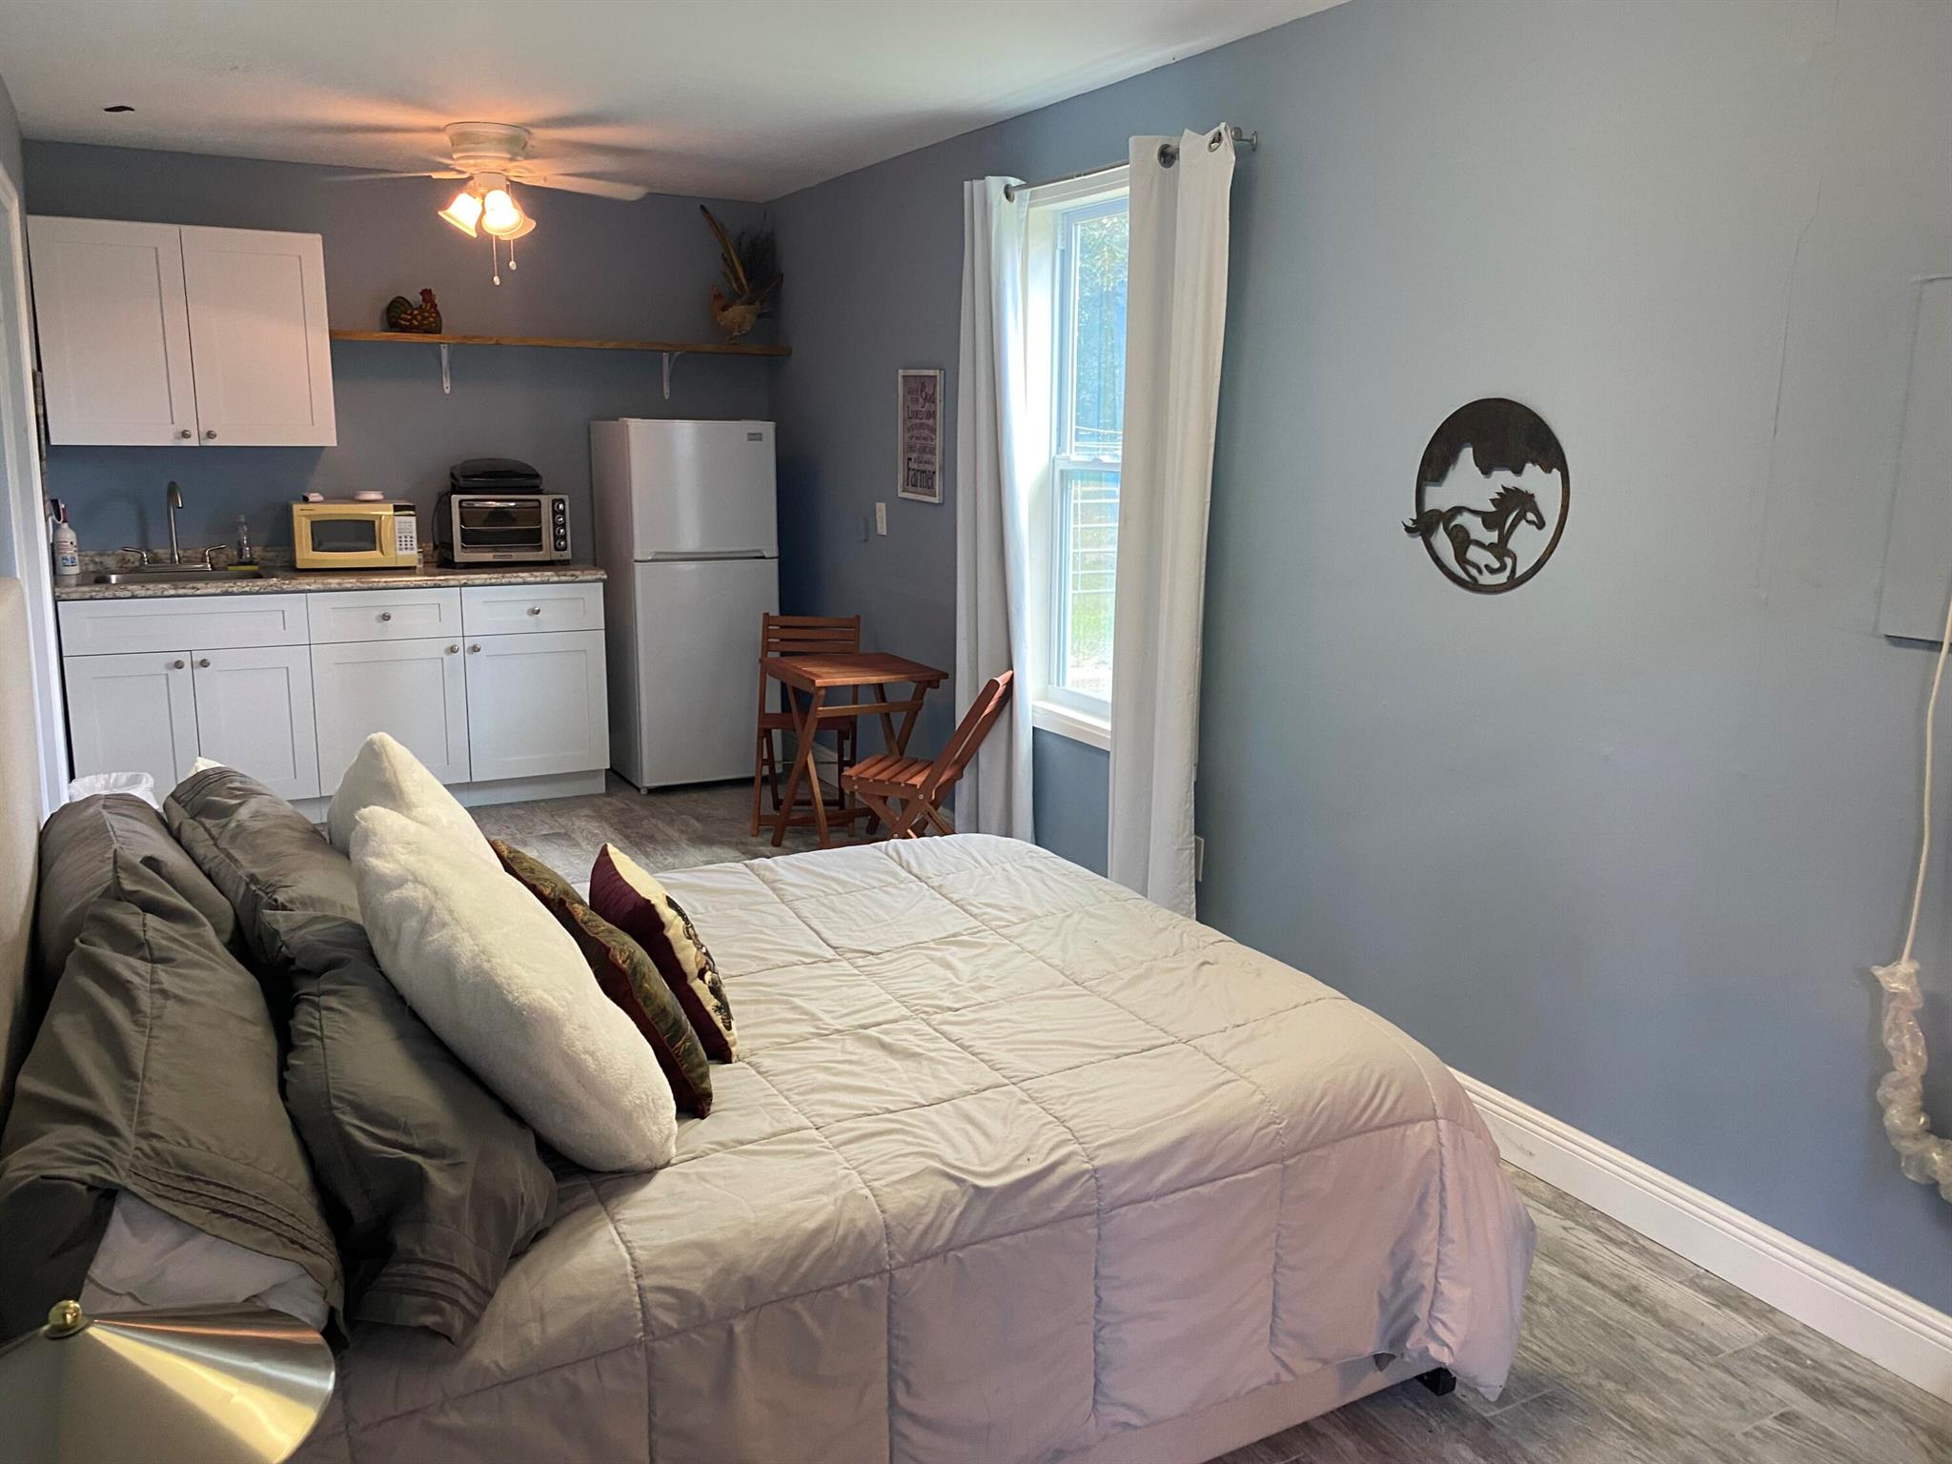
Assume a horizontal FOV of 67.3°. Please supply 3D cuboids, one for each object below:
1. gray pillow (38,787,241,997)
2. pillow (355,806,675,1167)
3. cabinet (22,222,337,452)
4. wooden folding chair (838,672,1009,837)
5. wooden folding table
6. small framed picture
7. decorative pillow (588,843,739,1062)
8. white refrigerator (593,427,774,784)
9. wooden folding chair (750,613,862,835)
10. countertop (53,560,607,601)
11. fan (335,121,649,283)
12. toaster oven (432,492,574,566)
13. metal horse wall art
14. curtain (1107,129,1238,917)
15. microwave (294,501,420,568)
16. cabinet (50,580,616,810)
[{"bbox_3d":[-1.232,0.304,2.173,0.200,0.390,0.670,-20,20,-25],"label":"gray pillow"},{"bbox_3d":[-0.631,0.330,1.997,0.190,0.475,0.480,-42,29,-18],"label":"pillow"},{"bbox_3d":[-2.892,-1.447,5.406,0.918,0.761,0.320,-5,13,-26],"label":"cabinet"},{"bbox_3d":[-0.123,0.159,4.708,0.470,0.780,0.385,5,13,19],"label":"wooden folding chair"},{"bbox_3d":[-0.439,0.106,5.113,0.465,0.675,0.510,-6,13,-28],"label":"wooden folding table"},{"bbox_3d":[-0.194,-1.061,5.242,0.022,0.450,0.320,-6,14,-28],"label":"small framed picture"},{"bbox_3d":[-0.489,0.327,2.275,0.120,0.315,0.335,-31,24,-19],"label":"decorative pillow"},{"bbox_3d":[-1.223,-0.555,6.210,0.605,1.505,0.600,-6,13,-28],"label":"white refrigerator"},{"bbox_3d":[-0.643,-0.035,5.588,0.385,0.780,0.440,1,12,-2],"label":"wooden folding chair"},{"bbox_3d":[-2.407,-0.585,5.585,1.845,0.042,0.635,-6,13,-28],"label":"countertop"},{"bbox_3d":[-1.596,-1.746,4.859,1.070,0.495,1.070,-6,13,-28],"label":"fan"},{"bbox_3d":[-1.909,-0.819,5.934,0.450,0.290,0.380,-5,13,-27],"label":"toaster oven"},{"bbox_3d":[1.042,-0.487,3.021,0.020,0.400,0.430,-6,13,-28],"label":"metal horse wall art"},{"bbox_3d":[0.504,-0.454,3.904,0.110,2.160,0.360,-6,14,-28],"label":"curtain"},{"bbox_3d":[-2.415,-0.760,5.695,0.430,0.260,0.320,-4,13,-22],"label":"microwave"},{"bbox_3d":[-2.438,-0.155,5.740,1.840,0.894,0.620,-5,13,-26],"label":"cabinet"}]

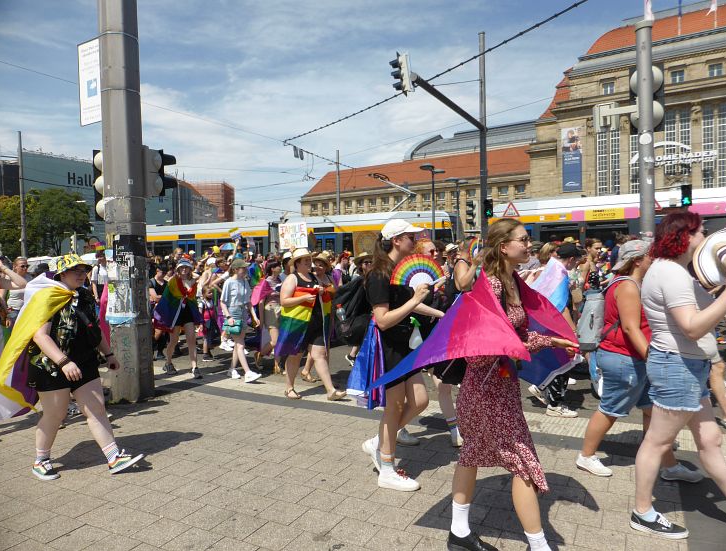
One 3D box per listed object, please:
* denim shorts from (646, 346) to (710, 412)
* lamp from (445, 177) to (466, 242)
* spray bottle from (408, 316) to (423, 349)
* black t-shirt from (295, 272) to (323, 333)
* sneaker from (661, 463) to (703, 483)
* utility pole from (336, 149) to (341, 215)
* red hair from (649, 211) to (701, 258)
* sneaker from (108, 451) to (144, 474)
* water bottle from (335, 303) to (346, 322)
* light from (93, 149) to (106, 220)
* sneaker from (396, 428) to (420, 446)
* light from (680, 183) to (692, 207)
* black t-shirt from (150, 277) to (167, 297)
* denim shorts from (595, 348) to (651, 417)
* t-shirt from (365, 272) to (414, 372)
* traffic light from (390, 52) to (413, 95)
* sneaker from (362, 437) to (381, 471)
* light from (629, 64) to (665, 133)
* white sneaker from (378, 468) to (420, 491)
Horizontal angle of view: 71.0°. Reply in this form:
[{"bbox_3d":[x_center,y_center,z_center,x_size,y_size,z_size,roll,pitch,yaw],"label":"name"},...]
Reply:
[{"bbox_3d":[1.797,0.584,2.900,0.310,0.330,0.380,0,2,29],"label":"denim shorts"},{"bbox_3d":[4.231,-1.758,22.564,0.350,5.150,1.300,0,2,35],"label":"lamp"},{"bbox_3d":[0.359,0.390,3.420,0.093,0.220,0.080,-1,2,0],"label":"spray bottle"},{"bbox_3d":[-0.610,0.302,5.700,0.320,0.660,0.450,0,2,42],"label":"black t-shirt"},{"bbox_3d":[2.199,1.335,3.521,0.265,0.105,0.100,-1,2,25],"label":"sneaker"},{"bbox_3d":[-1.496,-3.644,32.120,0.220,8.680,0.220,0,2,30],"label":"utility pole"},{"bbox_3d":[1.728,-0.219,2.820,0.260,0.260,0.230,-1,2,25],"label":"red hair"},{"bbox_3d":[-1.783,1.403,3.830,0.270,0.105,0.100,-30,-1,5],"label":"sneaker"},{"bbox_3d":[-0.139,0.306,3.500,0.066,0.225,0.066,-11,2,22],"label":"water bottle"},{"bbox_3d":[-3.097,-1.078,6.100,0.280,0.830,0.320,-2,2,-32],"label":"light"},{"bbox_3d":[0.349,1.314,4.130,0.260,0.110,0.100,-1,2,15],"label":"sneaker"},{"bbox_3d":[8.011,-1.980,12.600,0.250,0.530,0.250,0,2,30],"label":"light"},{"bbox_3d":[-3.222,0.334,8.100,0.440,0.600,0.260,-3,2,-38],"label":"black t-shirt"},{"bbox_3d":[1.791,0.729,3.500,0.380,0.450,0.400,-1,2,22],"label":"denim shorts"},{"bbox_3d":[0.195,0.325,3.600,0.280,0.660,0.420,-1,2,26],"label":"t-shirt"},{"bbox_3d":[0.789,-4.087,10.300,0.360,0.800,0.300,-9,-1,22],"label":"traffic light"},{"bbox_3d":[0.099,1.276,3.600,0.115,0.280,0.100,-43,-15,19],"label":"sneaker"},{"bbox_3d":[2.343,-1.456,4.200,0.260,0.550,0.280,-1,2,26],"label":"light"},{"bbox_3d":[0.243,1.336,3.379,0.280,0.110,0.100,-1,2,18],"label":"white sneaker"}]

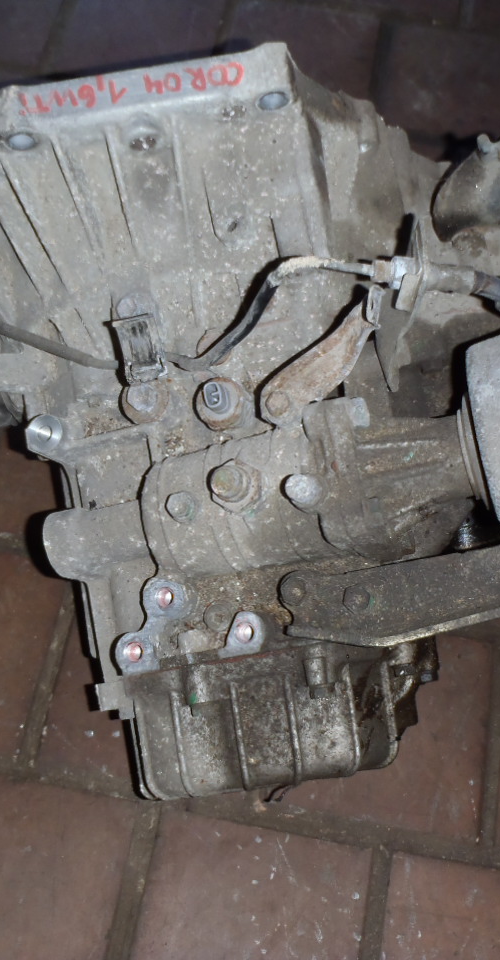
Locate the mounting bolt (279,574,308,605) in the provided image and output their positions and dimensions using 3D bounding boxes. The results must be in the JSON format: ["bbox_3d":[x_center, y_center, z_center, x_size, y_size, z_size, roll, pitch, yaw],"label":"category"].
[{"bbox_3d":[0.023,0.059,0.550,0.014,0.009,0.014,0,76,22],"label":"mounting bolt"}]

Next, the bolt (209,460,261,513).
[{"bbox_3d":[-0.010,0.002,0.545,0.026,0.024,0.026,0,76,22],"label":"bolt"}]

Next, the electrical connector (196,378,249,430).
[{"bbox_3d":[-0.017,-0.043,0.560,0.026,0.024,0.026,17,83,25],"label":"electrical connector"}]

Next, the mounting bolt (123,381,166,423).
[{"bbox_3d":[-0.059,-0.044,0.575,0.024,0.011,0.024,0,76,22],"label":"mounting bolt"}]

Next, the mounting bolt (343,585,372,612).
[{"bbox_3d":[0.059,0.065,0.570,0.015,0.008,0.015,-2,84,14],"label":"mounting bolt"}]

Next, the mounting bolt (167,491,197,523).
[{"bbox_3d":[-0.036,0.014,0.550,0.016,0.009,0.016,-2,84,14],"label":"mounting bolt"}]

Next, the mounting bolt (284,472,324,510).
[{"bbox_3d":[0.028,0.006,0.535,0.019,0.015,0.019,-2,84,14],"label":"mounting bolt"}]

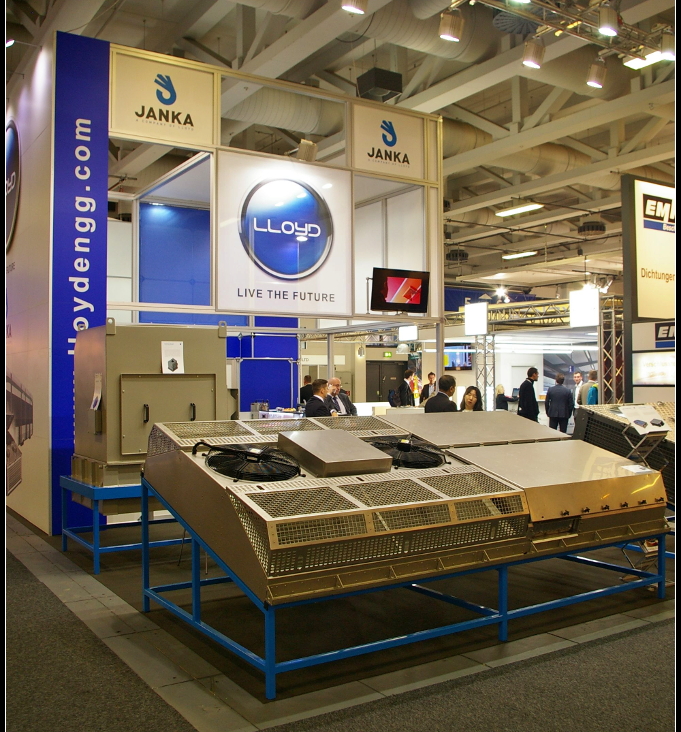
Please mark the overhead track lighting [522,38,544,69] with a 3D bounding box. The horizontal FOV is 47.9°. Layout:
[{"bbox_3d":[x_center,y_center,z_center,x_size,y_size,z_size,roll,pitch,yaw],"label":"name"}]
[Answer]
[{"bbox_3d":[2.266,-3.671,9.000,0.235,0.300,0.235,1,11,-32],"label":"overhead track lighting"}]

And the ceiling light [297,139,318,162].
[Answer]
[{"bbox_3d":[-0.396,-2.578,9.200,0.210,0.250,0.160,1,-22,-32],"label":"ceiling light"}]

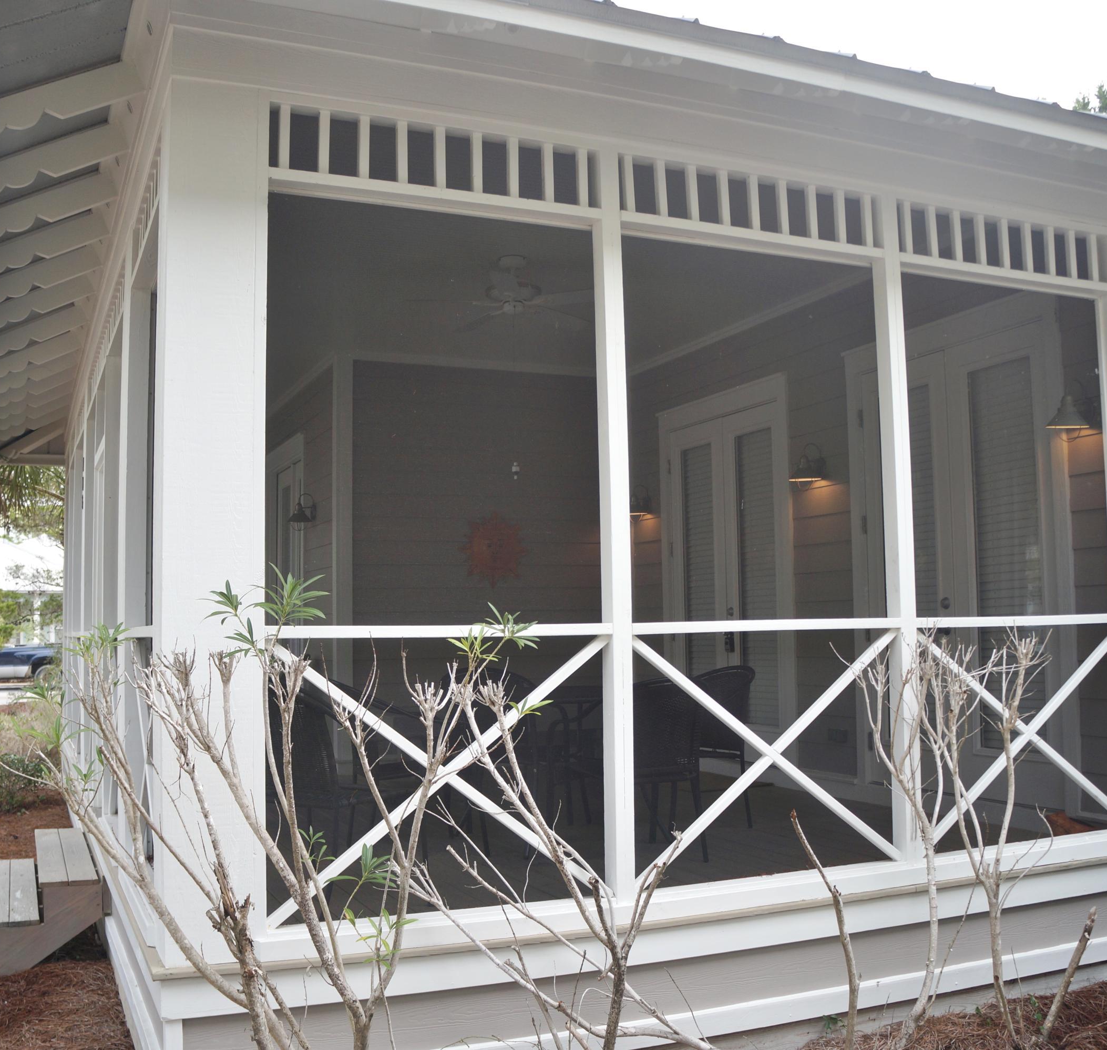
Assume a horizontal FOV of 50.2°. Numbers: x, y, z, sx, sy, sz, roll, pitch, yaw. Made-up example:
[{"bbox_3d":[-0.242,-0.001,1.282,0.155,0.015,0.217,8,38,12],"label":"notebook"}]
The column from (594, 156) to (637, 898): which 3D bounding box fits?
[{"bbox_3d":[0.225,-0.023,4.471,0.084,2.787,0.090,1,-5,-24],"label":"column"}]

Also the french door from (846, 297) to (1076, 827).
[{"bbox_3d":[2.167,0.185,6.469,0.120,2.572,1.682,1,-5,-24],"label":"french door"}]

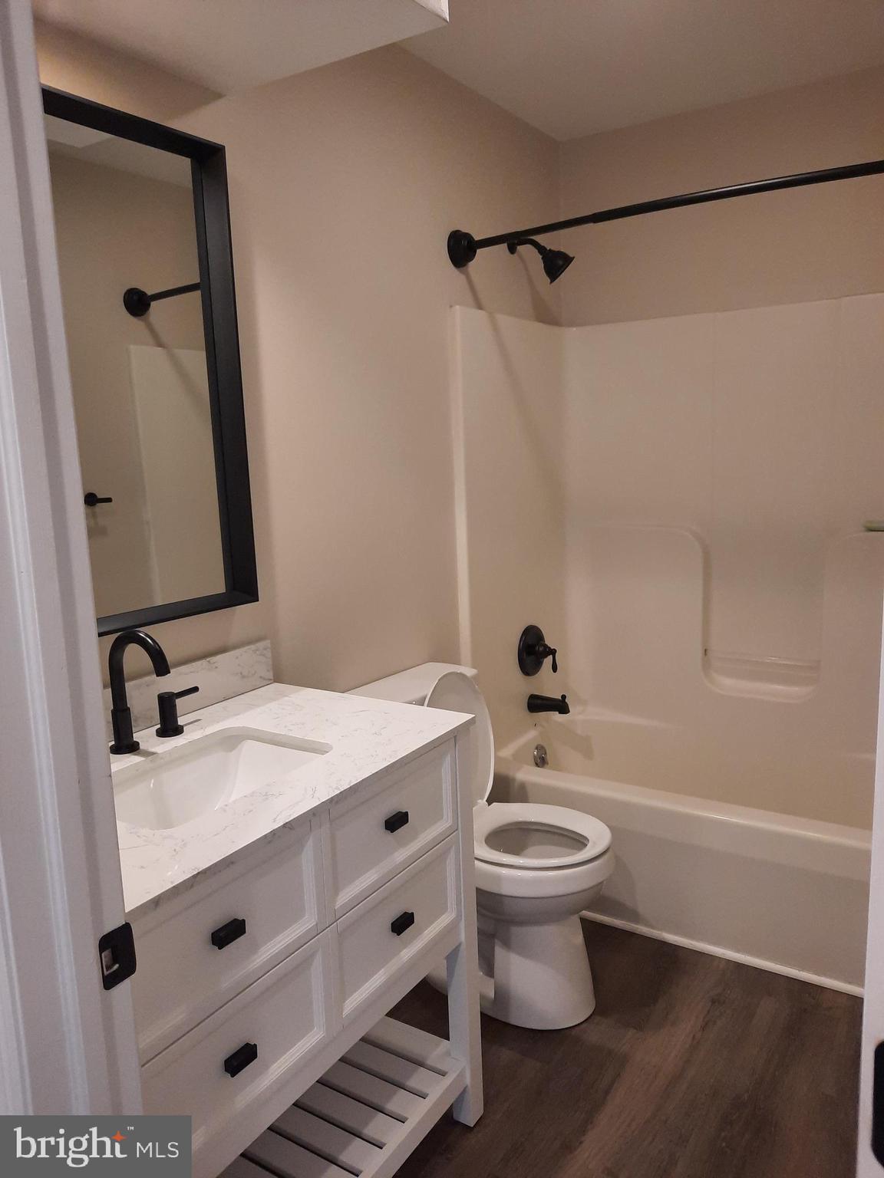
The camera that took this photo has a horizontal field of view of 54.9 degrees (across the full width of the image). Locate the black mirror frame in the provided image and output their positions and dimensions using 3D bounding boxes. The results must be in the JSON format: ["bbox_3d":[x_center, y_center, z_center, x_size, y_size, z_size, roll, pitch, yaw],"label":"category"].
[{"bbox_3d":[-0.650,-0.370,1.482,0.055,0.930,0.770,4,12,33],"label":"black mirror frame"}]

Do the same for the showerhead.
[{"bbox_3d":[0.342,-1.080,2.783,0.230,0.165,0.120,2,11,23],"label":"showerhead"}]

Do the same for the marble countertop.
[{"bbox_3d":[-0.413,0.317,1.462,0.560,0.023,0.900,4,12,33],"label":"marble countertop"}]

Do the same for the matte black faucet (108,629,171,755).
[{"bbox_3d":[-0.538,0.184,1.518,0.172,0.228,0.054,4,12,33],"label":"matte black faucet"}]

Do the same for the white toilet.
[{"bbox_3d":[0.136,0.649,2.246,0.660,0.800,0.430,4,12,33],"label":"white toilet"}]

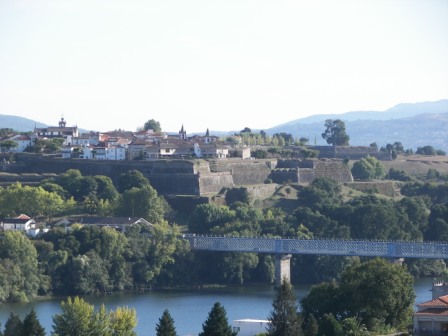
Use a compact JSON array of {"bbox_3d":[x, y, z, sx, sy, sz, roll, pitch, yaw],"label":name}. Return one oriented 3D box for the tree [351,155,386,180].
[{"bbox_3d":[85.450,0.060,1370.020,21.000,15.500,18.000,0,0,0],"label":"tree"}]

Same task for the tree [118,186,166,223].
[{"bbox_3d":[-43.450,18.950,1220.030,23.500,20.000,20.000,0,0,0],"label":"tree"}]

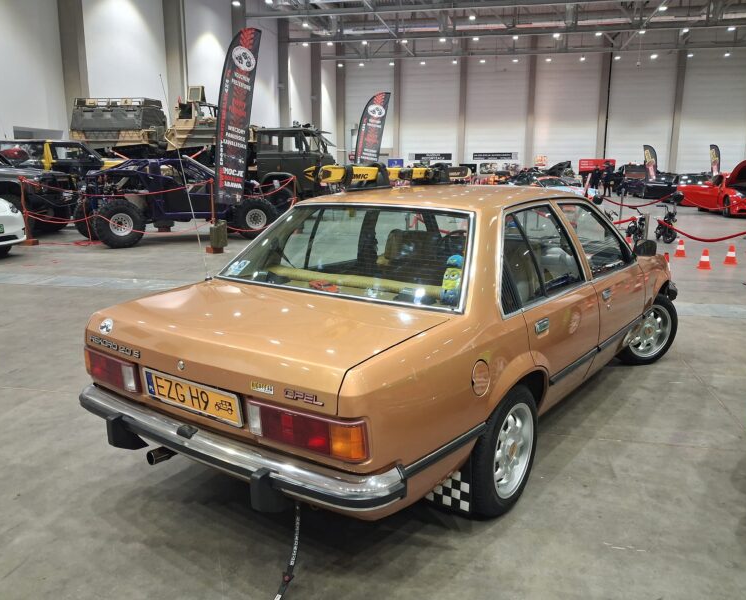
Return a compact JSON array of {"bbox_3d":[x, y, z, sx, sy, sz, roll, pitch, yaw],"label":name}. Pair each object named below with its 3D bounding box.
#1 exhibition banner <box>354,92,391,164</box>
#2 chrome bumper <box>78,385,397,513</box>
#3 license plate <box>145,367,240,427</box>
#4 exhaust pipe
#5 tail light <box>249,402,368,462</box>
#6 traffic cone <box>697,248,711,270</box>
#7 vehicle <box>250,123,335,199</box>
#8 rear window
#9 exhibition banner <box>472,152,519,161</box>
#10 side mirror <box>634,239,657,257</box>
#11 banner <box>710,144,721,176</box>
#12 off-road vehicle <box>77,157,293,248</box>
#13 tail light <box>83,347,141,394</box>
[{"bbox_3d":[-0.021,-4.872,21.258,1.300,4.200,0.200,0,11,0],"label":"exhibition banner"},{"bbox_3d":[-0.620,0.521,2.308,1.610,0.180,0.270,9,14,35],"label":"chrome bumper"},{"bbox_3d":[-0.658,0.344,2.246,0.527,0.120,0.022,8,21,35],"label":"license plate"},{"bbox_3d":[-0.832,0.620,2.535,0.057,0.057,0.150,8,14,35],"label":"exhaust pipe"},{"bbox_3d":[-0.212,0.399,1.945,0.470,0.130,0.080,8,14,35],"label":"tail light"},{"bbox_3d":[5.302,-0.650,9.991,0.210,0.330,0.210,6,13,28],"label":"traffic cone"},{"bbox_3d":[-4.630,-4.225,20.925,6.400,2.850,2.450,2,12,9],"label":"vehicle"},{"bbox_3d":[-0.107,-0.242,2.874,1.370,0.080,0.540,9,54,35],"label":"rear window"},{"bbox_3d":[10.549,-12.327,53.602,3.800,0.600,0.050,3,12,13],"label":"exhibition banner"},{"bbox_3d":[1.724,-0.328,3.947,0.150,0.108,0.080,9,14,35],"label":"side mirror"},{"bbox_3d":[21.497,-8.085,39.155,0.650,2.950,0.080,5,13,20],"label":"banner"},{"bbox_3d":[-4.426,-2.349,14.380,4.350,1.900,2.060,-7,13,-33],"label":"off-road vehicle"},{"bbox_3d":[-1.083,0.273,2.571,0.470,0.130,0.080,8,14,35],"label":"tail light"}]

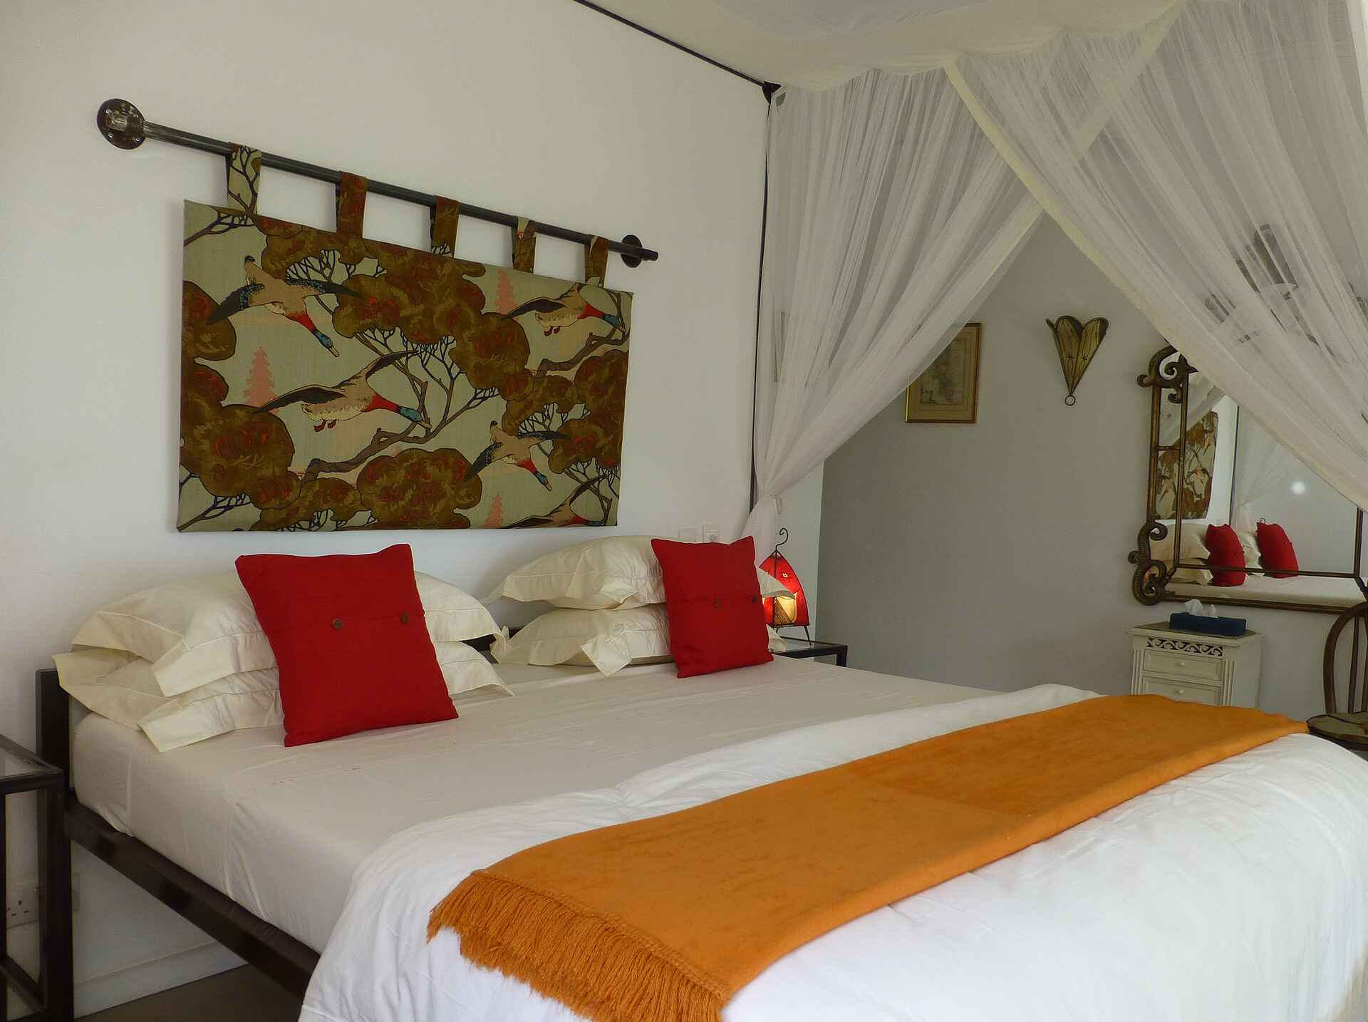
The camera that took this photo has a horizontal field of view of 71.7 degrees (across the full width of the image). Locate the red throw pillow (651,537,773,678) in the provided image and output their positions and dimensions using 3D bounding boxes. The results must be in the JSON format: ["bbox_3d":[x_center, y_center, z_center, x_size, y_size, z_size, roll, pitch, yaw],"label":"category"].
[{"bbox_3d":[0.100,0.283,2.940,0.132,0.416,0.415,-20,-13,40],"label":"red throw pillow"}]

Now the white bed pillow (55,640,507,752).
[{"bbox_3d":[-0.928,0.400,2.298,0.457,0.167,0.870,4,3,42],"label":"white bed pillow"}]

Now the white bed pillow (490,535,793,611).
[{"bbox_3d":[-0.103,0.177,3.059,0.457,0.189,0.860,4,3,42],"label":"white bed pillow"}]

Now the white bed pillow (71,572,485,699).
[{"bbox_3d":[-0.915,0.262,2.288,0.457,0.194,0.860,4,3,42],"label":"white bed pillow"}]

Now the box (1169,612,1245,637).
[{"bbox_3d":[1.697,0.364,3.054,0.208,0.051,0.100,4,3,42],"label":"box"}]

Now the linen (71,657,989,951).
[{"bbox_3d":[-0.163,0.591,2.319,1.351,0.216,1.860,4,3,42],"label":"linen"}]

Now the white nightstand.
[{"bbox_3d":[1.615,0.823,3.006,0.325,0.869,0.370,4,3,42],"label":"white nightstand"}]

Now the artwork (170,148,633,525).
[{"bbox_3d":[-0.690,-0.419,2.736,1.390,0.923,0.051,0,3,-44],"label":"artwork"}]

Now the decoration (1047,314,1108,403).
[{"bbox_3d":[1.391,-0.534,3.355,0.213,0.308,0.085,4,3,38],"label":"decoration"}]

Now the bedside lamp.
[{"bbox_3d":[0.359,0.291,3.565,0.193,0.432,0.190,4,3,42],"label":"bedside lamp"}]

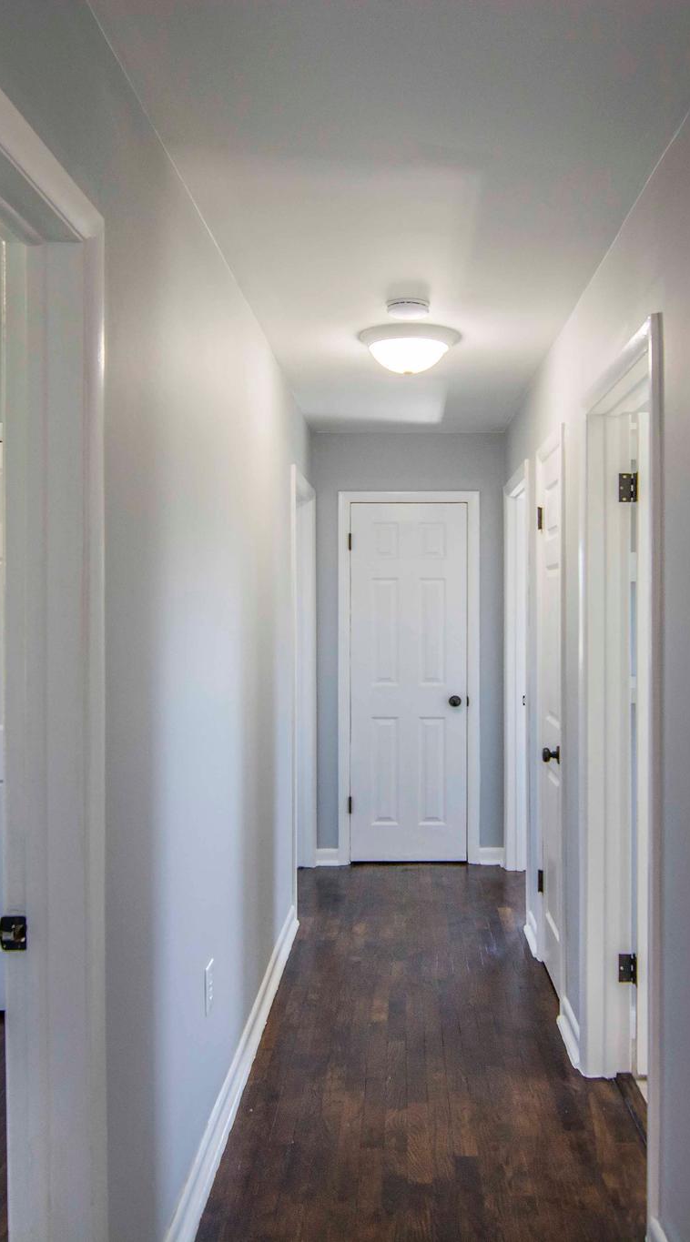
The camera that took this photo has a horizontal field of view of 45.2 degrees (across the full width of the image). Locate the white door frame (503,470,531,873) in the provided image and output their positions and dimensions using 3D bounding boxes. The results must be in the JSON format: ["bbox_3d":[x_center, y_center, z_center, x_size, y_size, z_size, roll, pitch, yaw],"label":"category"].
[{"bbox_3d":[0.907,0.338,4.115,0.130,2.106,0.860,0,1,4],"label":"white door frame"}]

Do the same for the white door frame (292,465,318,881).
[{"bbox_3d":[-0.257,0.335,4.238,0.130,2.106,0.795,0,1,4],"label":"white door frame"}]

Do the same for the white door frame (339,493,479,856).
[{"bbox_3d":[0.365,0.329,4.715,0.803,2.106,0.110,0,1,4],"label":"white door frame"}]

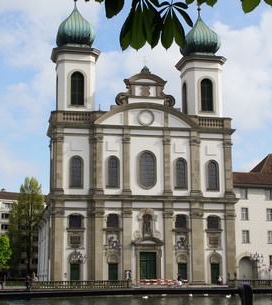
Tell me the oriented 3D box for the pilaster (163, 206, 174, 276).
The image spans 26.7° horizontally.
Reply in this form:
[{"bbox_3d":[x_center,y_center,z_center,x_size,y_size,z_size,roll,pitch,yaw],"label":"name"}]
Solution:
[{"bbox_3d":[4.759,13.197,83.657,1.566,11.069,0.500,2,-12,-10],"label":"pilaster"}]

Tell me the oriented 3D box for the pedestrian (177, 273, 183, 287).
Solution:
[{"bbox_3d":[5.609,16.339,73.500,0.600,1.720,0.500,2,-12,-10],"label":"pedestrian"}]

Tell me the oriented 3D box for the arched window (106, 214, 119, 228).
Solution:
[{"bbox_3d":[-3.343,9.954,83.131,1.823,2.062,0.400,2,-12,-10],"label":"arched window"}]

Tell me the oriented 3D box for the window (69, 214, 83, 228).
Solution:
[{"bbox_3d":[-9.040,10.289,85.818,2.055,2.157,0.500,2,-12,-10],"label":"window"}]

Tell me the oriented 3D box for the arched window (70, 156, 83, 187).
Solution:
[{"bbox_3d":[-8.738,2.890,84.702,1.925,4.694,0.400,2,-12,-10],"label":"arched window"}]

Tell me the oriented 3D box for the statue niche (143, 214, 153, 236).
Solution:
[{"bbox_3d":[1.690,10.732,84.093,1.488,3.225,0.800,2,-12,-10],"label":"statue niche"}]

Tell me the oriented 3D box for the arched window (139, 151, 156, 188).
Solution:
[{"bbox_3d":[1.698,2.616,85.633,2.901,5.903,0.400,2,-12,-10],"label":"arched window"}]

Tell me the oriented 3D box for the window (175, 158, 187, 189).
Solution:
[{"bbox_3d":[6.947,3.331,89.279,2.115,5.027,0.500,2,-12,-10],"label":"window"}]

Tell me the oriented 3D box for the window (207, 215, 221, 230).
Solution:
[{"bbox_3d":[11.711,10.609,86.785,2.122,2.287,0.400,2,-12,-10],"label":"window"}]

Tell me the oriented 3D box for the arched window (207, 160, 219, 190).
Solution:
[{"bbox_3d":[12.142,3.689,91.198,2.117,4.876,0.500,2,-12,-10],"label":"arched window"}]

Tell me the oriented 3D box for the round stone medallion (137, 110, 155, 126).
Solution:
[{"bbox_3d":[1.527,-5.162,86.761,2.600,2.600,0.300,2,-11,-10],"label":"round stone medallion"}]

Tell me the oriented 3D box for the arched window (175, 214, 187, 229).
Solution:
[{"bbox_3d":[6.840,10.540,87.720,1.952,2.160,0.500,2,-12,-10],"label":"arched window"}]

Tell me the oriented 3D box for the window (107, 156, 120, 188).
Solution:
[{"bbox_3d":[-3.482,3.041,87.385,2.102,4.935,0.500,2,-12,-10],"label":"window"}]

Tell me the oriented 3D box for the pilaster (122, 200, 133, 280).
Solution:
[{"bbox_3d":[-1.222,13.342,85.299,1.349,12.344,0.600,2,-12,-10],"label":"pilaster"}]

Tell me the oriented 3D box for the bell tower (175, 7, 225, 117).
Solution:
[{"bbox_3d":[11.222,-15.531,99.323,7.500,21.800,7.500,2,-12,-10],"label":"bell tower"}]

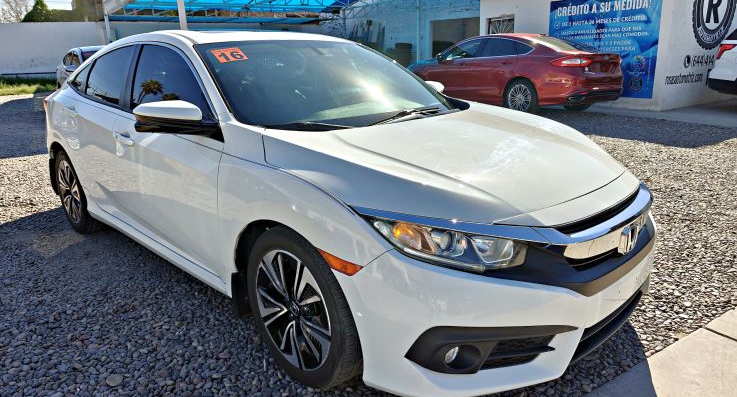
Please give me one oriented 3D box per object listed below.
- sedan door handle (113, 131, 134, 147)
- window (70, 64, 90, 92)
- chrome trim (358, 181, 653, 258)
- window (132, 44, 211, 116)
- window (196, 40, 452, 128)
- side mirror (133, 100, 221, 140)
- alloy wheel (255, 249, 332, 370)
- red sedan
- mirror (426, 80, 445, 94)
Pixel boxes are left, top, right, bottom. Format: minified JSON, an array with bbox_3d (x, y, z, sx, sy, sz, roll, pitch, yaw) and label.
[{"bbox_3d":[-1.280,-0.318,2.575,0.250,0.050,0.055,14,21,43],"label":"sedan door handle"},{"bbox_3d":[-2.046,-0.857,3.481,0.360,0.210,0.040,14,-4,43],"label":"window"},{"bbox_3d":[0.698,0.012,1.933,0.660,0.200,1.500,14,21,43],"label":"chrome trim"},{"bbox_3d":[-0.959,-0.598,2.421,1.060,0.390,0.050,14,-4,43],"label":"window"},{"bbox_3d":[-0.159,-0.649,2.641,1.480,0.120,0.970,-16,49,-43],"label":"window"},{"bbox_3d":[-0.824,-0.329,2.035,0.240,0.170,0.230,14,21,43],"label":"side mirror"},{"bbox_3d":[-0.228,0.402,1.882,0.455,0.455,0.180,14,21,43],"label":"alloy wheel"},{"bbox_3d":[2.624,-2.573,9.994,1.880,1.475,4.870,-11,18,-31],"label":"red sedan"},{"bbox_3d":[0.497,-0.709,3.332,0.240,0.170,0.230,14,21,43],"label":"mirror"}]

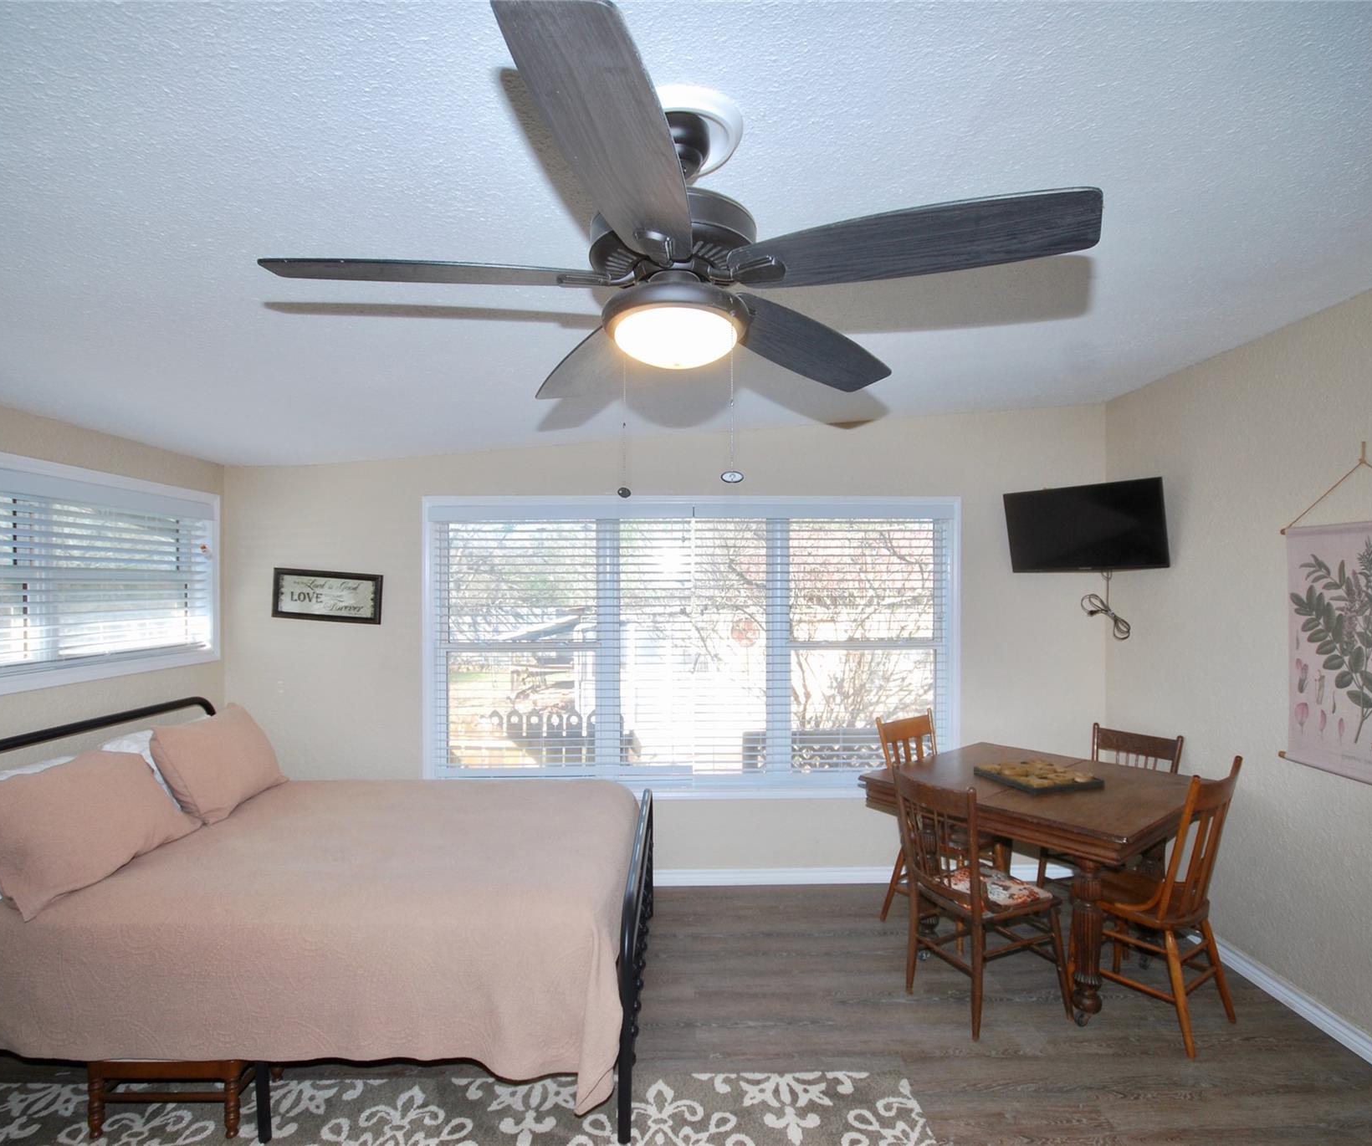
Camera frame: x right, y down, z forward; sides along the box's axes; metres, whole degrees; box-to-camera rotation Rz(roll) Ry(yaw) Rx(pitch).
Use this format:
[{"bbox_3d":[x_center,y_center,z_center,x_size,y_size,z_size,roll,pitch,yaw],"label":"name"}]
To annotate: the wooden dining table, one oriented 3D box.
[{"bbox_3d":[1.505,1.298,3.086,1.060,0.776,1.060,1,-1,-40],"label":"wooden dining table"}]

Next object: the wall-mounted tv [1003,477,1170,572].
[{"bbox_3d":[2.029,-0.232,3.646,0.065,0.432,0.732,-16,9,-42],"label":"wall-mounted tv"}]

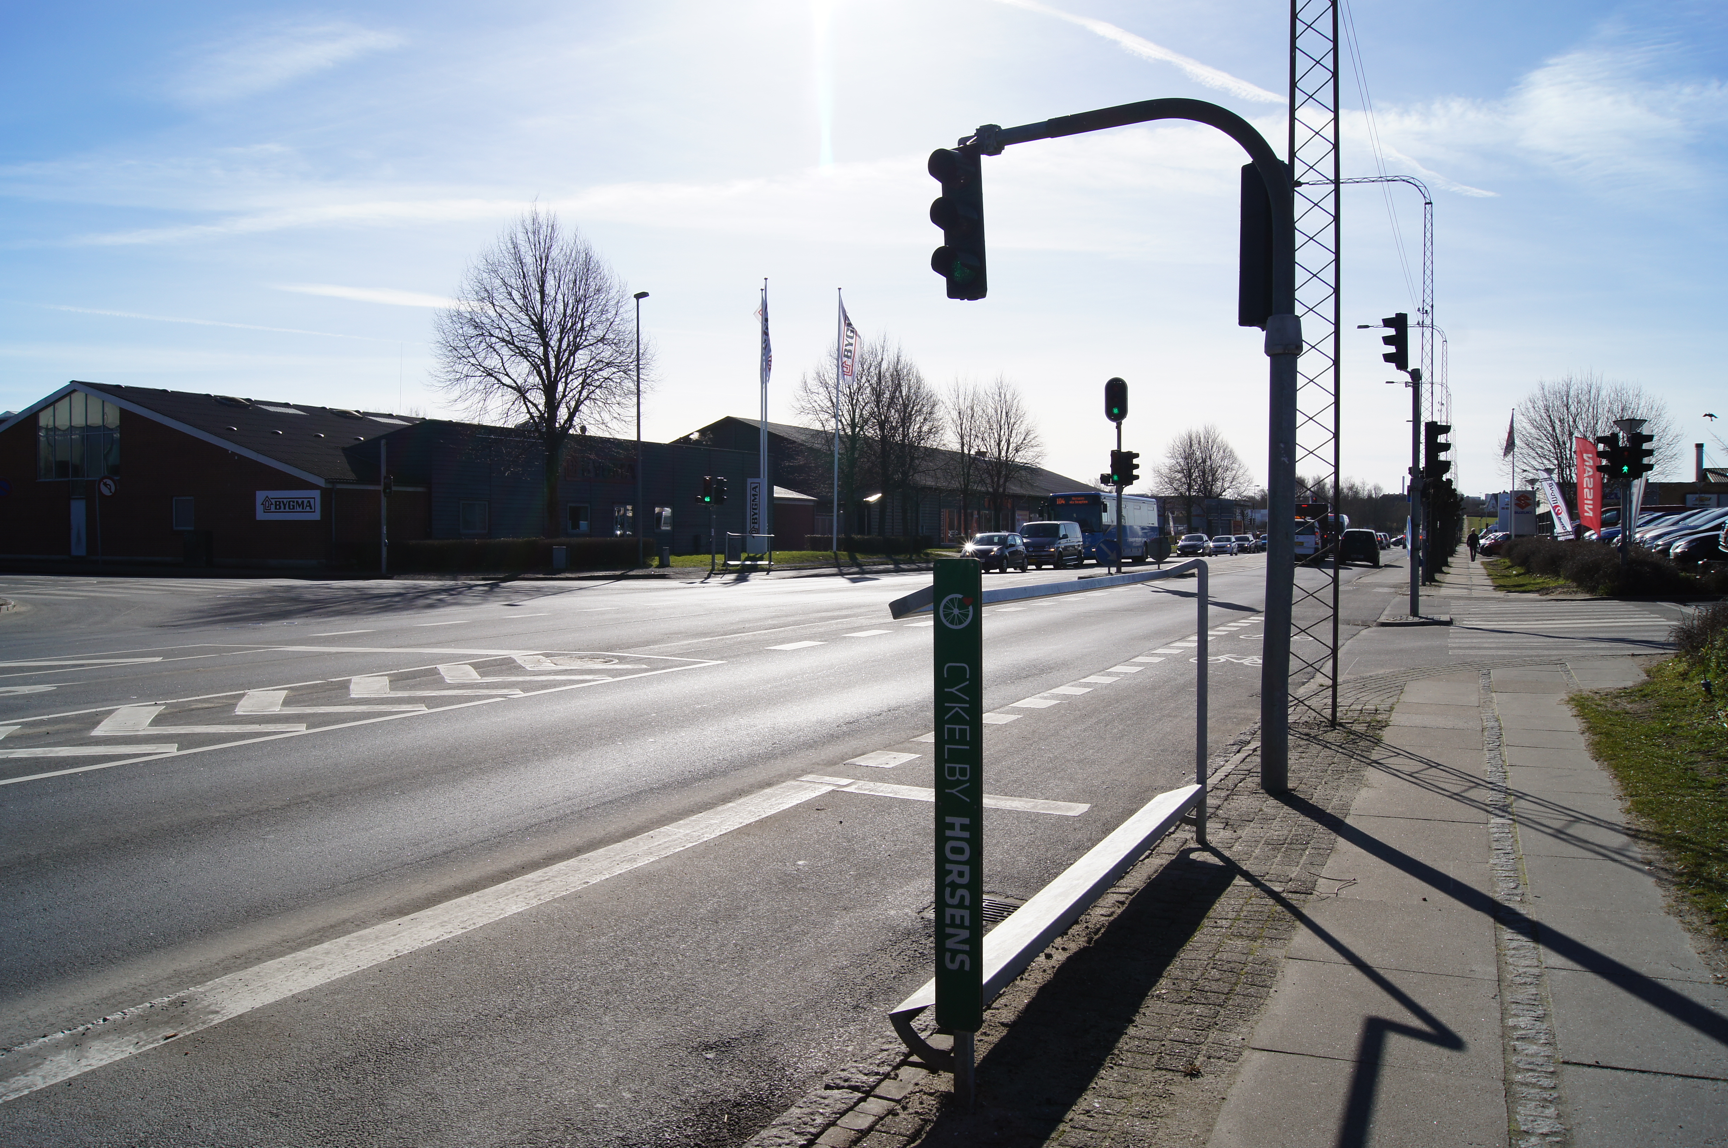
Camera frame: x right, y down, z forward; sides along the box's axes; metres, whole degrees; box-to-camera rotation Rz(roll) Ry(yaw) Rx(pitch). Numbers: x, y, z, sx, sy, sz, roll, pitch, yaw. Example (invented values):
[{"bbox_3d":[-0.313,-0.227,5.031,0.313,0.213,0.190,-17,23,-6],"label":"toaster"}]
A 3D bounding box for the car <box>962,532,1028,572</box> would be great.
[{"bbox_3d":[5.080,-0.860,50.200,1.700,1.500,3.850,1,2,25],"label":"car"}]

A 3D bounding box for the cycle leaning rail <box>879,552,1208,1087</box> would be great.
[{"bbox_3d":[0.803,0.585,4.439,0.270,1.330,3.070,1,2,25],"label":"cycle leaning rail"}]

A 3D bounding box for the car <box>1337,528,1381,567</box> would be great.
[{"bbox_3d":[23.020,-1.220,60.000,1.780,1.660,4.350,1,2,25],"label":"car"}]

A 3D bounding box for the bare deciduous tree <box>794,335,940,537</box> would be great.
[{"bbox_3d":[0.150,-5.815,57.500,6.600,9.700,6.600,0,2,0],"label":"bare deciduous tree"}]

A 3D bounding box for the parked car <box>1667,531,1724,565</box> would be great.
[{"bbox_3d":[22.000,-0.580,31.200,4.200,1.500,1.770,1,2,25],"label":"parked car"}]

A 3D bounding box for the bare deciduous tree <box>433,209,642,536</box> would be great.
[{"bbox_3d":[-12.111,-7.079,48.500,7.900,13.400,7.900,0,2,0],"label":"bare deciduous tree"}]

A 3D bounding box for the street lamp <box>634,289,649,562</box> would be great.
[{"bbox_3d":[-8.144,-5.303,47.400,0.580,10.100,0.260,1,2,25],"label":"street lamp"}]

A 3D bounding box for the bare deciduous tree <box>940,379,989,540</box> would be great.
[{"bbox_3d":[5.748,-6.249,74.000,3.000,9.800,3.000,0,2,0],"label":"bare deciduous tree"}]

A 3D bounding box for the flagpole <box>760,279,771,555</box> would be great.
[{"bbox_3d":[-4.099,-6.559,54.000,0.350,11.550,0.350,0,2,0],"label":"flagpole"}]

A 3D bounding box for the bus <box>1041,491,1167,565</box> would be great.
[{"bbox_3d":[12.320,-2.220,65.400,2.550,3.220,12.000,1,2,25],"label":"bus"}]

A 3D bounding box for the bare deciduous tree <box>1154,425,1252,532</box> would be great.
[{"bbox_3d":[30.358,-7.861,116.000,8.600,10.800,8.400,1,2,25],"label":"bare deciduous tree"}]

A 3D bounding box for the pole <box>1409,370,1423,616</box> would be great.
[{"bbox_3d":[9.029,-1.326,21.200,0.180,4.060,0.180,1,2,25],"label":"pole"}]

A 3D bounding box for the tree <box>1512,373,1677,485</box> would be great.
[{"bbox_3d":[32.624,-5.140,58.000,7.800,7.900,7.600,1,2,25],"label":"tree"}]

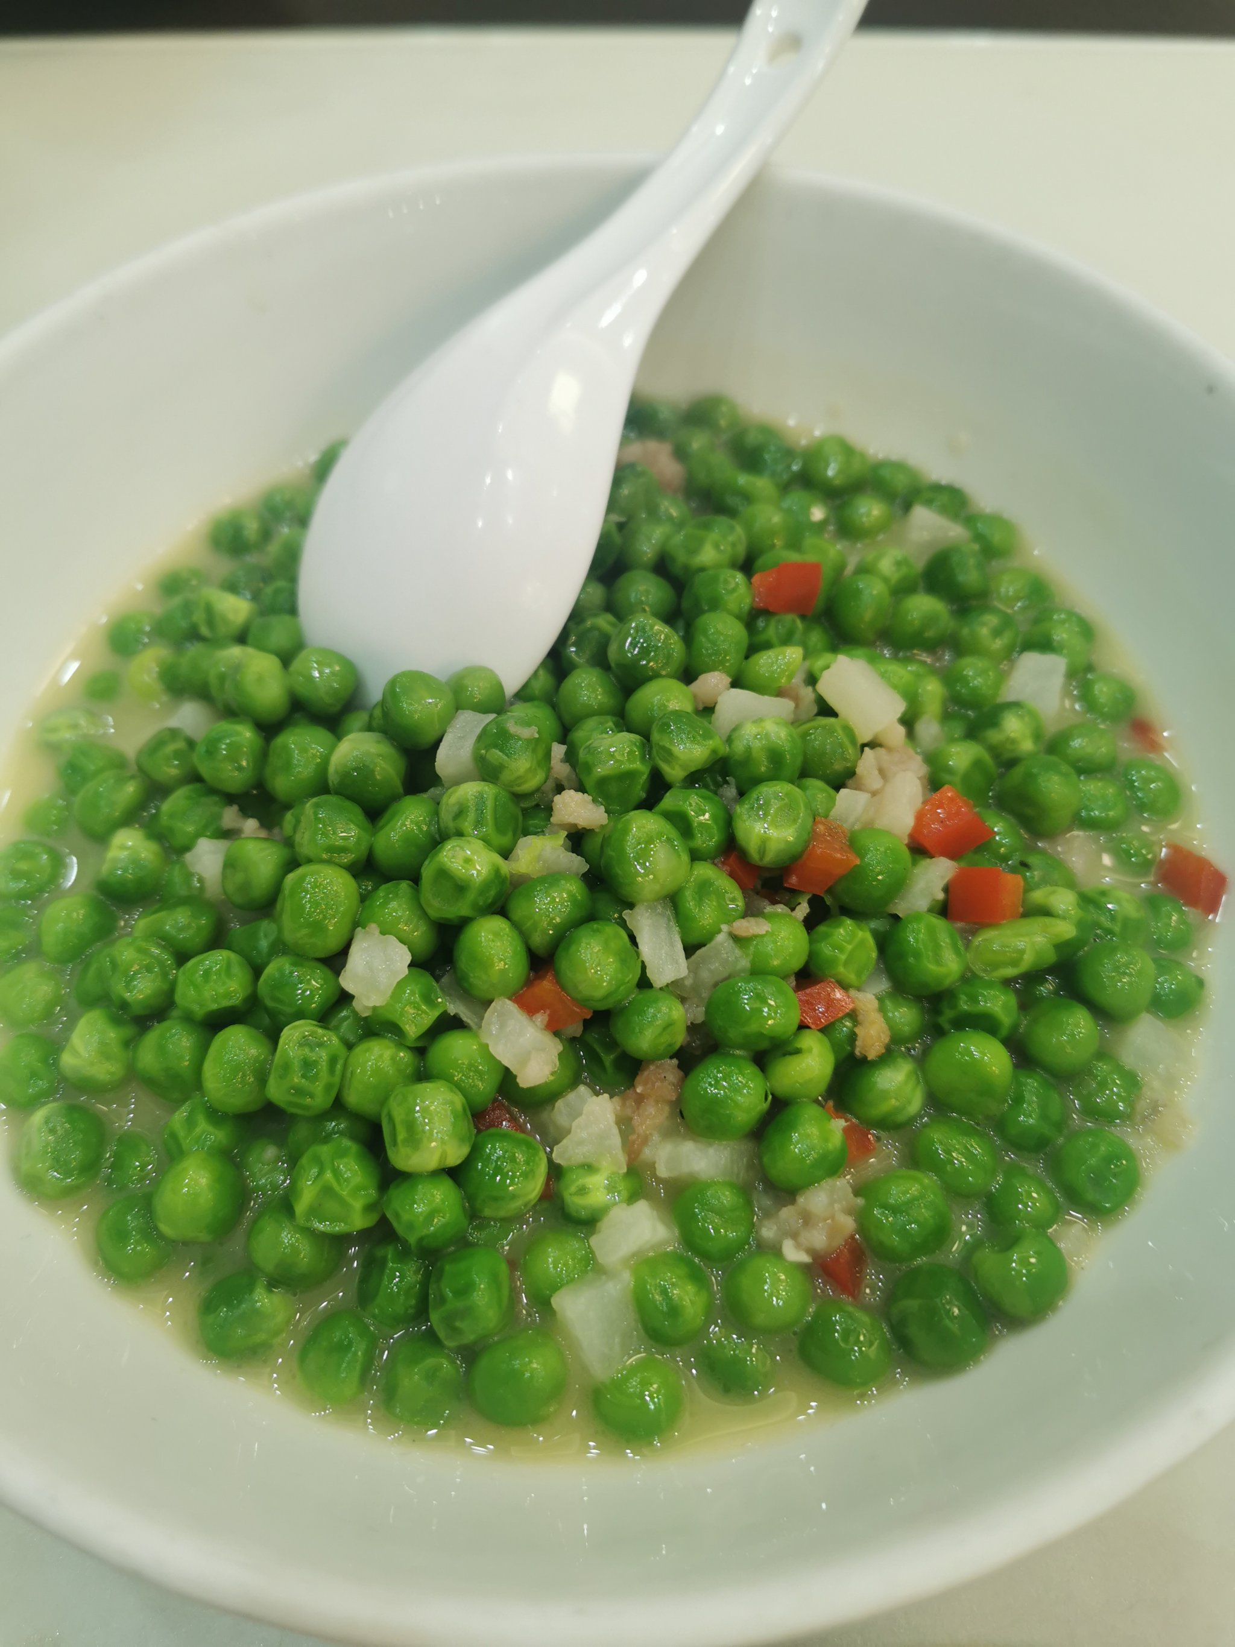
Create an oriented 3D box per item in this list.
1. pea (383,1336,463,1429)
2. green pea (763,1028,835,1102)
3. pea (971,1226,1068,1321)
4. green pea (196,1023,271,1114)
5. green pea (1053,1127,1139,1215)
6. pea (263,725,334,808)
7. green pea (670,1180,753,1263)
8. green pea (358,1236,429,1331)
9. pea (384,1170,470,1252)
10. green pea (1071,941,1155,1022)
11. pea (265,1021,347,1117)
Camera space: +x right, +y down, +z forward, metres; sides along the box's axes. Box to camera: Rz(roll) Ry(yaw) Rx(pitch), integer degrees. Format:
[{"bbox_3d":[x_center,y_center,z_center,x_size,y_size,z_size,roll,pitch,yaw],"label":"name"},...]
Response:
[{"bbox_3d":[-0.020,0.057,0.130,0.008,0.008,0.009,-1,58,0],"label":"pea"},{"bbox_3d":[0.020,0.027,0.144,0.008,0.008,0.009,-2,58,0],"label":"green pea"},{"bbox_3d":[0.043,0.049,0.139,0.010,0.009,0.010,0,58,0],"label":"pea"},{"bbox_3d":[-0.043,0.028,0.145,0.008,0.010,0.010,-1,58,0],"label":"green pea"},{"bbox_3d":[0.054,0.039,0.145,0.009,0.009,0.009,0,58,0],"label":"green pea"},{"bbox_3d":[-0.039,-0.007,0.158,0.009,0.009,0.010,0,58,0],"label":"pea"},{"bbox_3d":[0.010,0.042,0.137,0.009,0.009,0.008,-1,58,0],"label":"green pea"},{"bbox_3d":[-0.023,0.047,0.132,0.008,0.008,0.009,0,58,0],"label":"green pea"},{"bbox_3d":[-0.020,0.039,0.131,0.009,0.009,0.009,-1,58,0],"label":"pea"},{"bbox_3d":[0.058,0.018,0.150,0.010,0.010,0.010,-2,58,0],"label":"green pea"},{"bbox_3d":[-0.034,0.027,0.142,0.009,0.010,0.011,-2,58,0],"label":"pea"}]

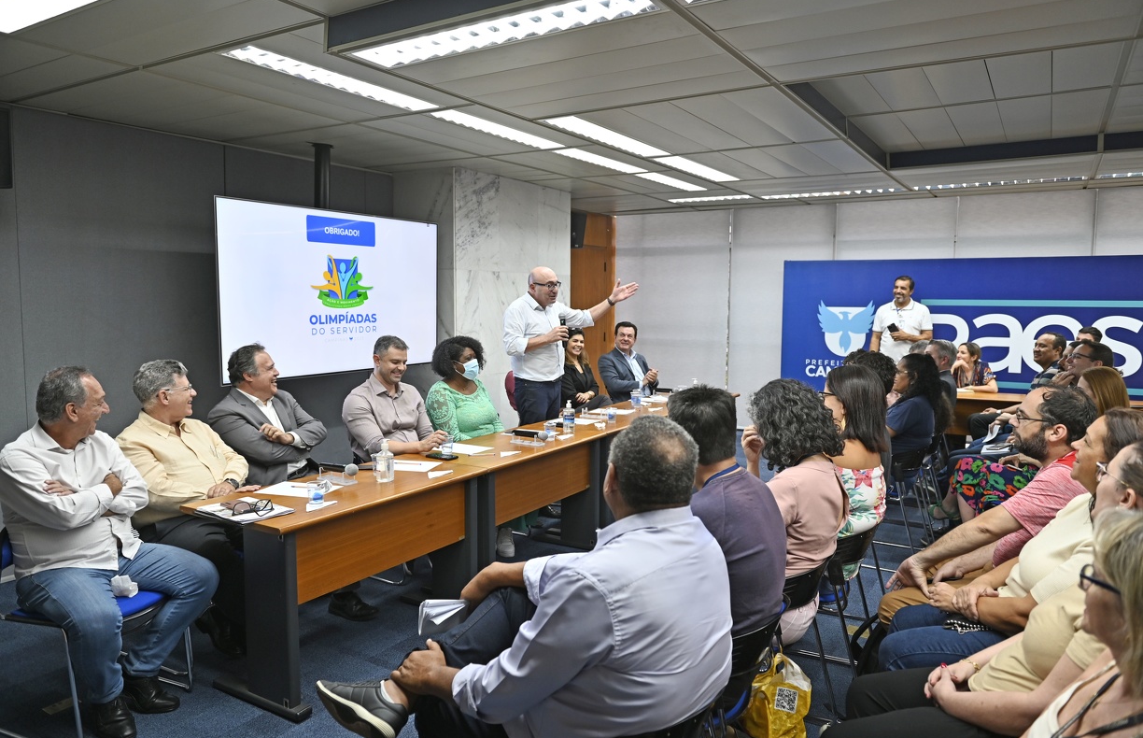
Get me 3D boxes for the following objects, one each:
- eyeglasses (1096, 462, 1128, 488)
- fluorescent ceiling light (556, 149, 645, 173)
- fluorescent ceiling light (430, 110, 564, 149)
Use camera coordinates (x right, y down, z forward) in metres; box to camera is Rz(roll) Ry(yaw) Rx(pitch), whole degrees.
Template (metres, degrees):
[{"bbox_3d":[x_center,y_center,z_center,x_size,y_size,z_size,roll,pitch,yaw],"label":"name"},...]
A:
[{"bbox_3d":[1.413,0.289,1.962,0.135,0.045,0.138,33,19,22],"label":"eyeglasses"},{"bbox_3d":[0.243,-1.569,5.706,0.190,0.060,1.180,4,7,32],"label":"fluorescent ceiling light"},{"bbox_3d":[-0.408,-1.452,4.562,0.220,0.080,1.190,4,7,32],"label":"fluorescent ceiling light"}]

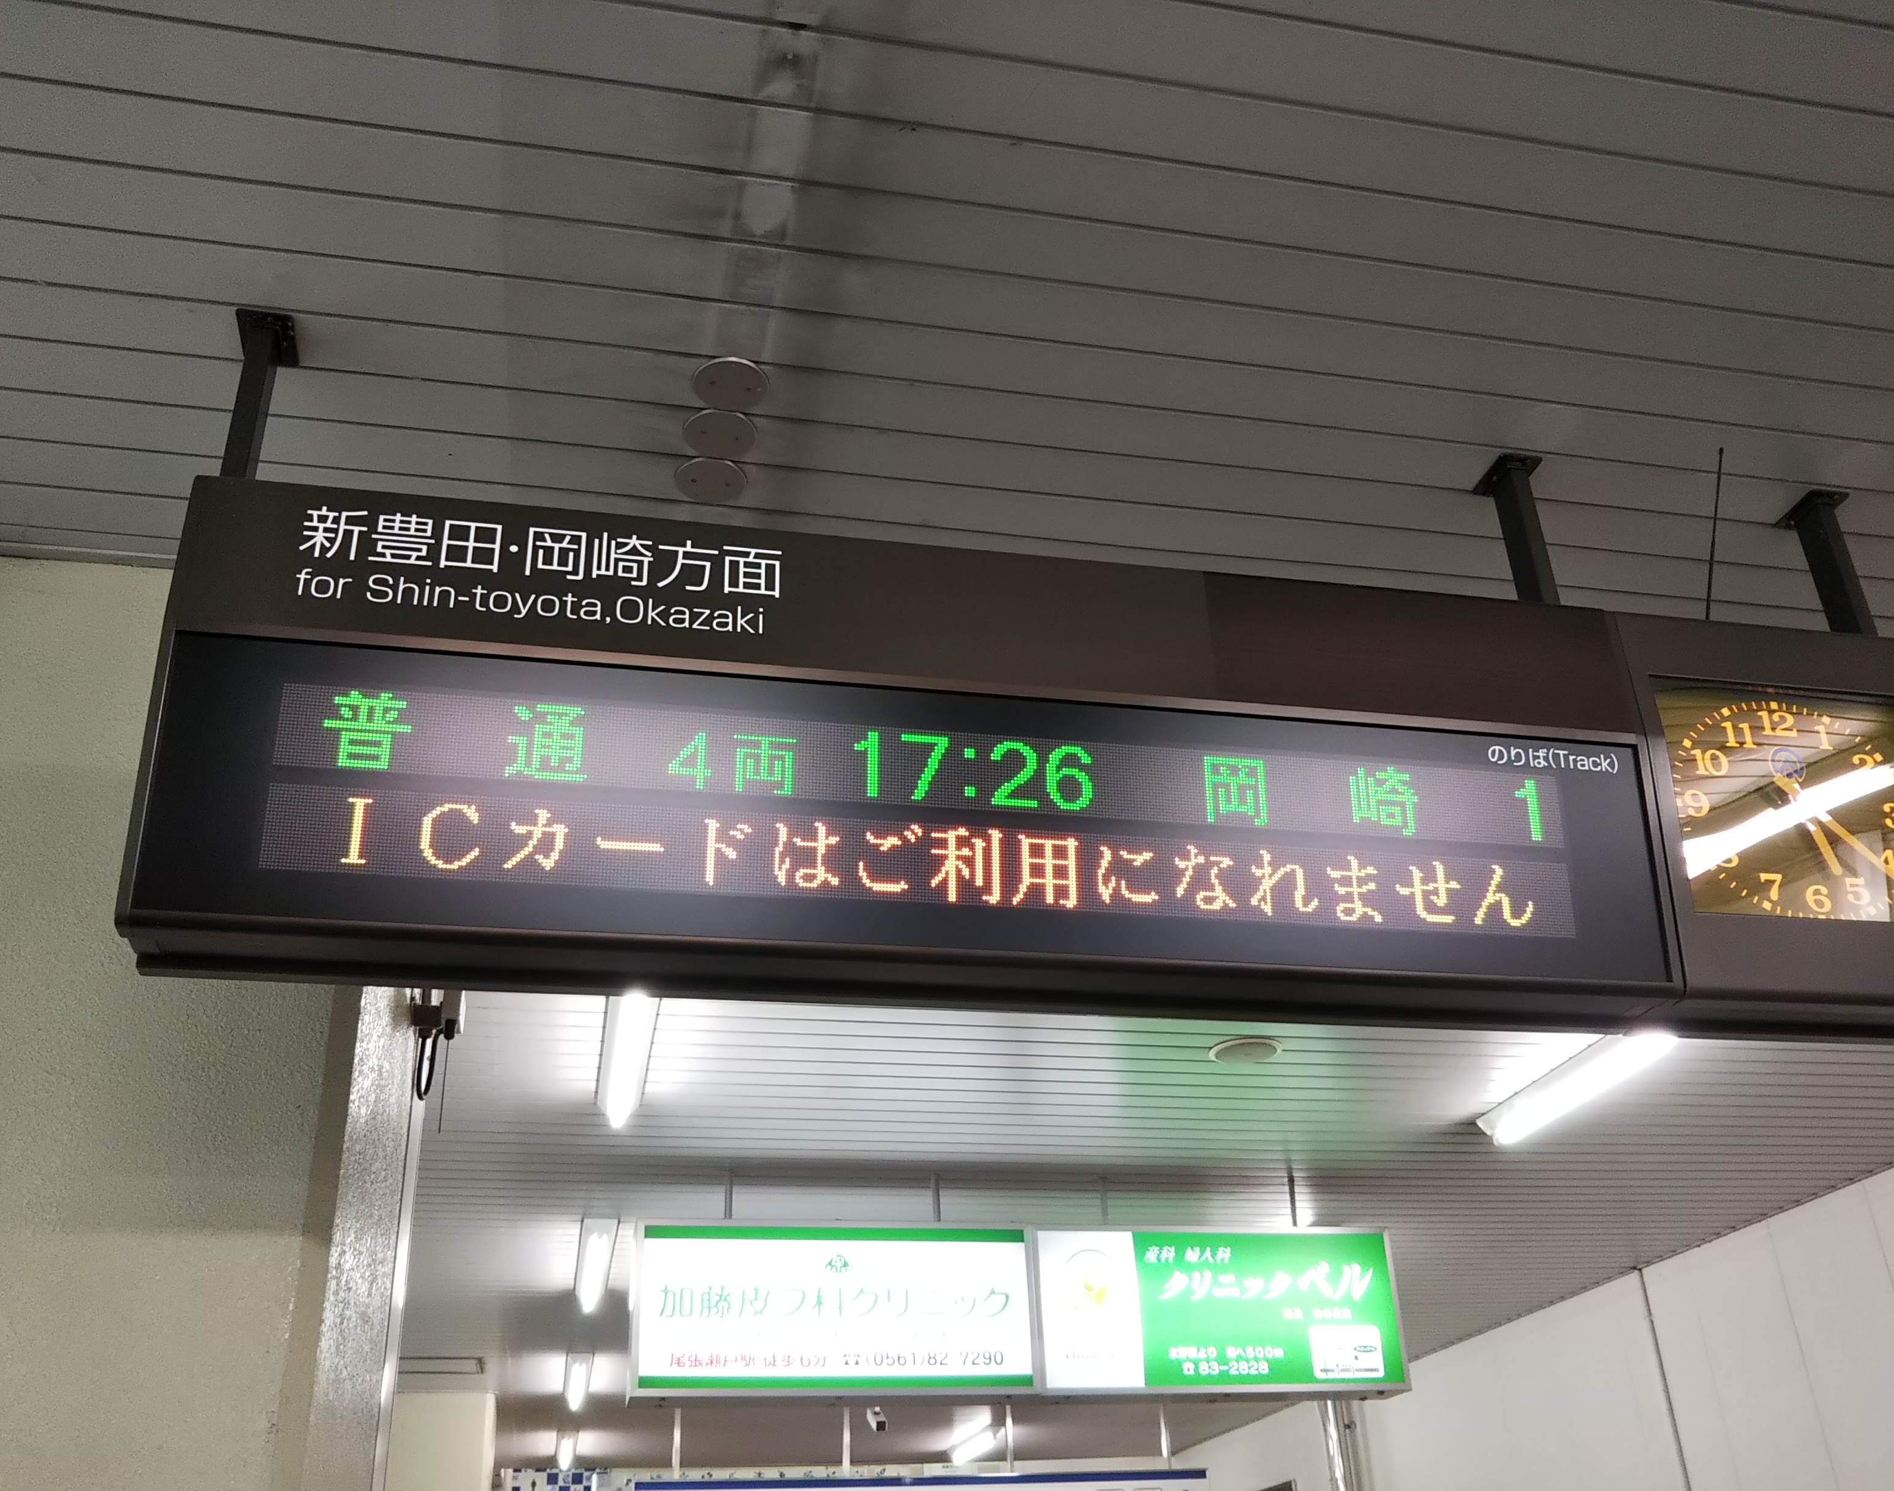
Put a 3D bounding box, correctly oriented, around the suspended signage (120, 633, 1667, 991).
[{"bbox_3d":[0.019,0.108,2.052,1.797,0.332,0.130,4,-20,-12],"label":"suspended signage"}]

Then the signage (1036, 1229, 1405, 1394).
[{"bbox_3d":[0.882,1.887,5.723,1.248,0.522,0.214,4,-30,-12],"label":"signage"}]

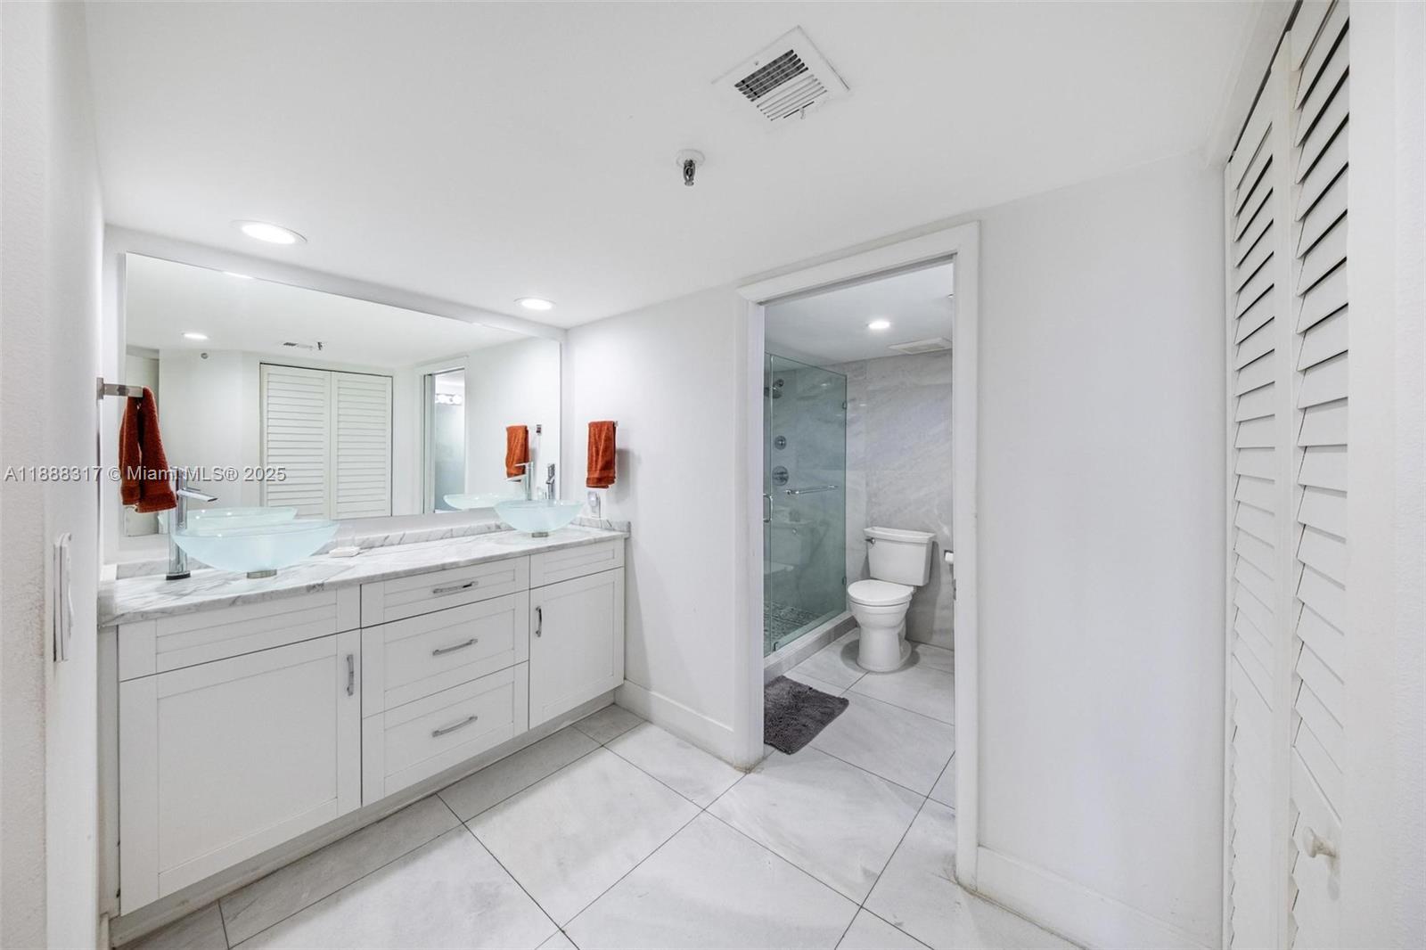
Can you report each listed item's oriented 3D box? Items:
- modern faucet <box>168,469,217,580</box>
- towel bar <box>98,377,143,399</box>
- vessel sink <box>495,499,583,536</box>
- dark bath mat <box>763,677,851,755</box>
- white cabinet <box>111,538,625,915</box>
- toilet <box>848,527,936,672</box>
[{"bbox_3d":[-1.751,0.160,1.595,0.130,0.360,0.052,0,2,-11],"label":"modern faucet"},{"bbox_3d":[-1.594,-0.220,1.282,0.260,0.058,0.078,2,3,40],"label":"towel bar"},{"bbox_3d":[-0.892,0.231,2.449,0.420,0.153,0.420,2,3,40],"label":"vessel sink"},{"bbox_3d":[0.375,1.228,2.486,0.450,0.025,0.615,2,3,40],"label":"dark bath mat"},{"bbox_3d":[-1.218,0.805,2.042,0.548,0.901,1.677,2,3,40],"label":"white cabinet"},{"bbox_3d":[1.170,0.819,3.184,0.440,0.790,0.720,2,3,40],"label":"toilet"}]

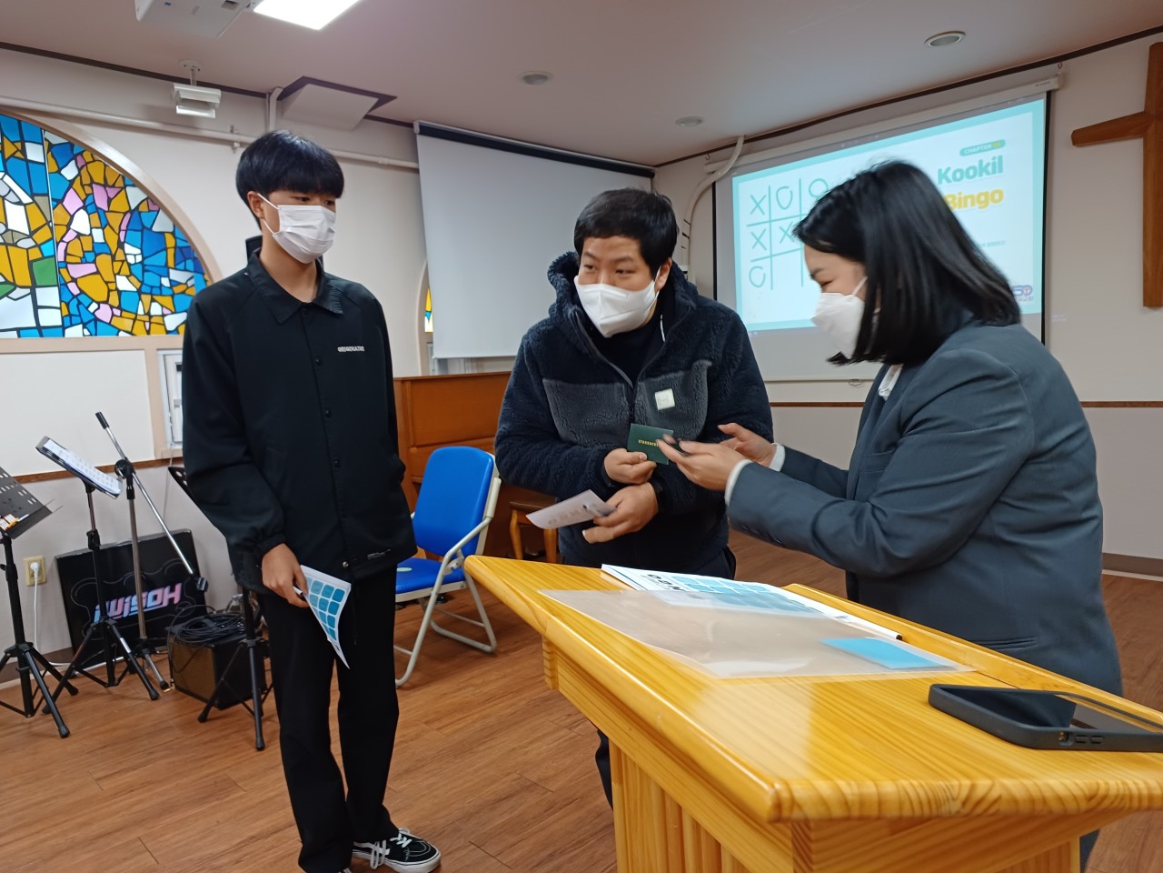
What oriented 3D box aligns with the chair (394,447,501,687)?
[{"bbox_3d":[-0.695,0.497,3.256,0.600,0.860,0.500,-8,8,-44],"label":"chair"}]

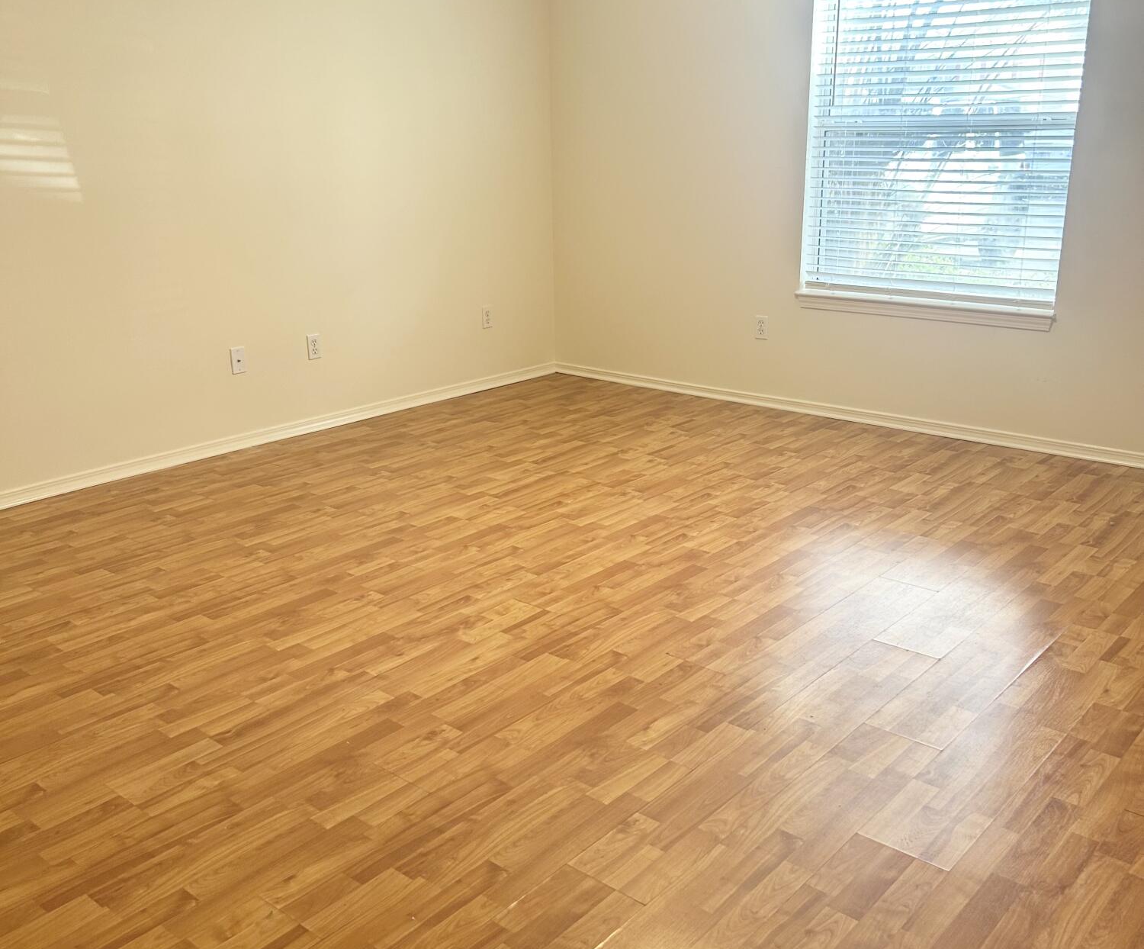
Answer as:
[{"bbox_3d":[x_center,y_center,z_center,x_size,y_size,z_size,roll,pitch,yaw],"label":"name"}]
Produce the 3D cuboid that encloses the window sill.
[{"bbox_3d":[1.538,-0.730,5.064,1.200,0.078,0.105,14,22,39],"label":"window sill"}]

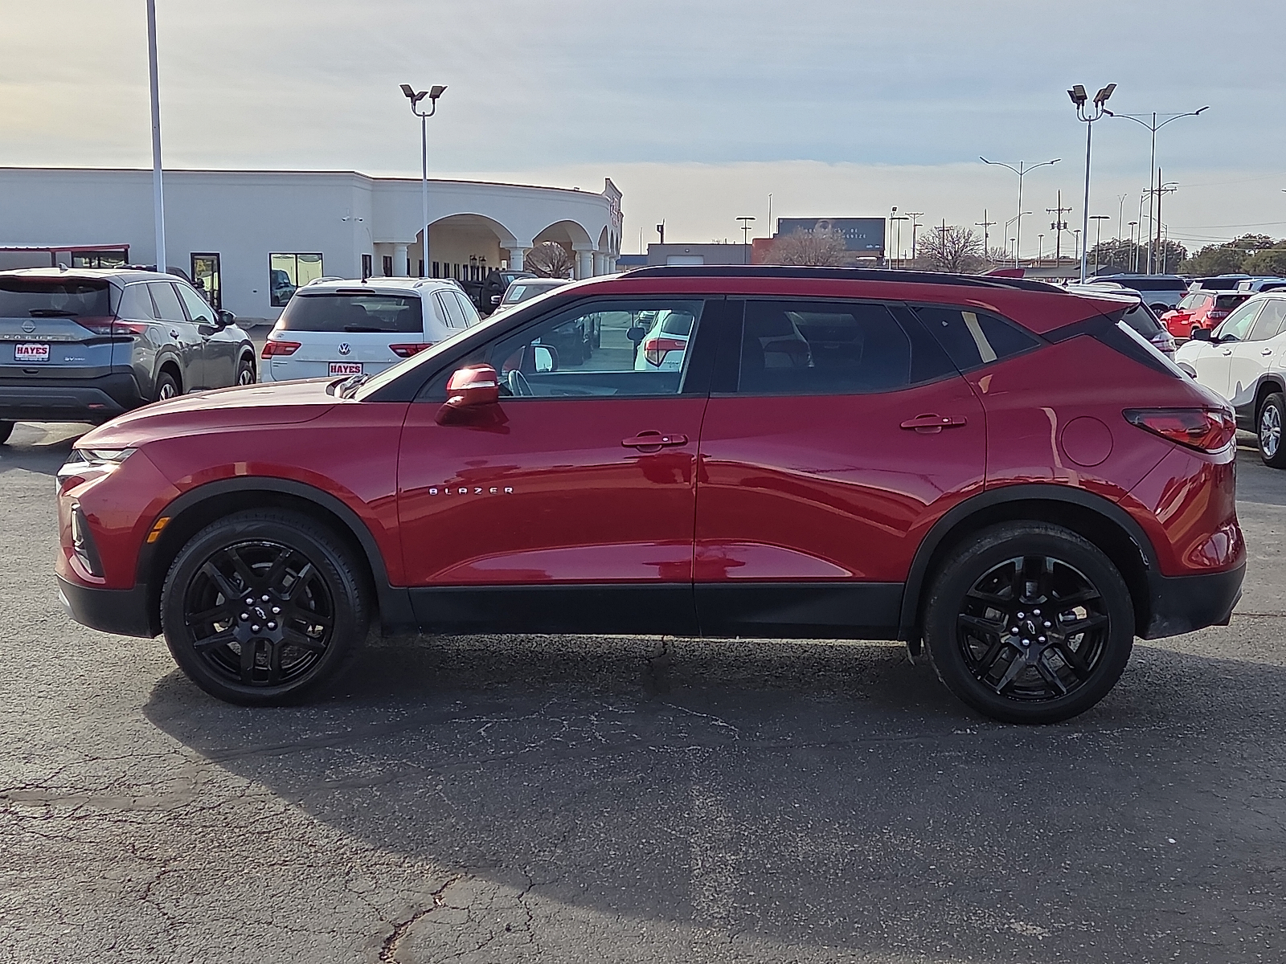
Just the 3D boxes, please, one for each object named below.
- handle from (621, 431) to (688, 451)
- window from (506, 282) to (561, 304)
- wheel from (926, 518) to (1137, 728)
[{"bbox_3d":[0.042,-0.150,5.676,0.245,0.070,0.055,1,8,2],"label":"handle"},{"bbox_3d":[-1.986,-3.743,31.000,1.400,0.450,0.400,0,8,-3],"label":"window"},{"bbox_3d":[1.436,0.512,5.817,0.765,0.760,0.250,1,8,2],"label":"wheel"}]

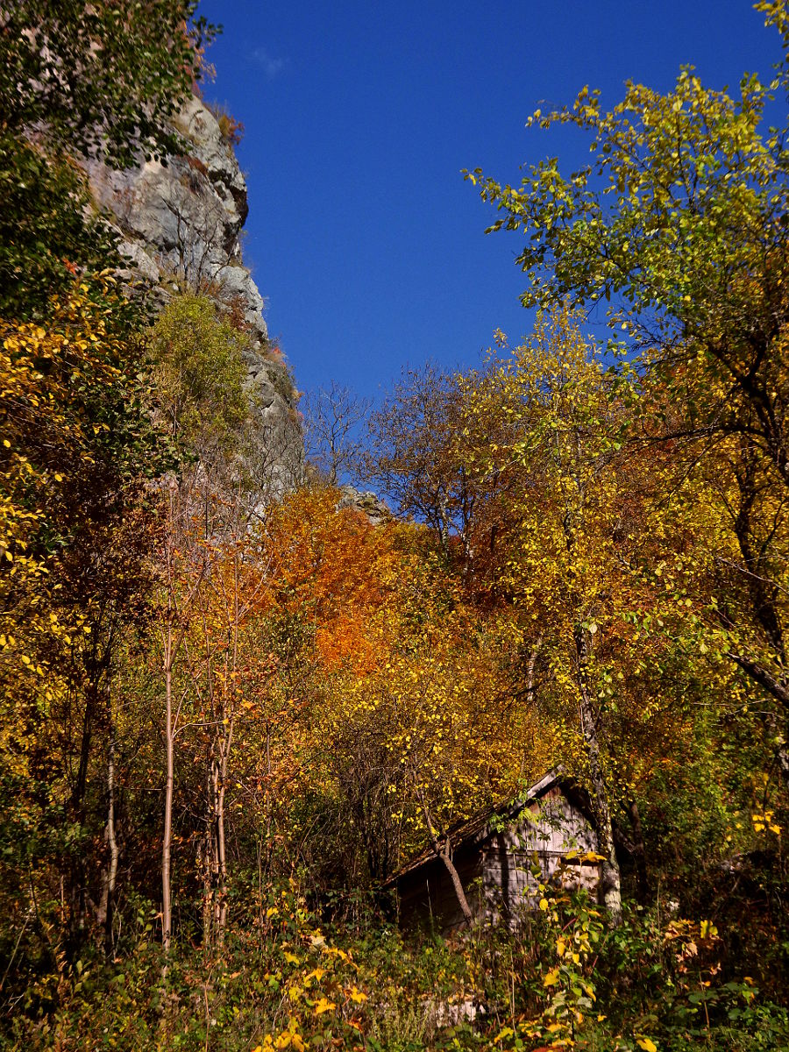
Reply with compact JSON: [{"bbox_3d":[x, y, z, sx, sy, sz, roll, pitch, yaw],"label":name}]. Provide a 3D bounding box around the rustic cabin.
[{"bbox_3d":[2.472,7.513,31.570,3.545,3.517,5.738,7,-22,-16],"label":"rustic cabin"}]

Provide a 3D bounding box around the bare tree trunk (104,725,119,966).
[{"bbox_3d":[-4.763,5.278,24.500,0.220,3.965,0.200,0,-21,0],"label":"bare tree trunk"}]

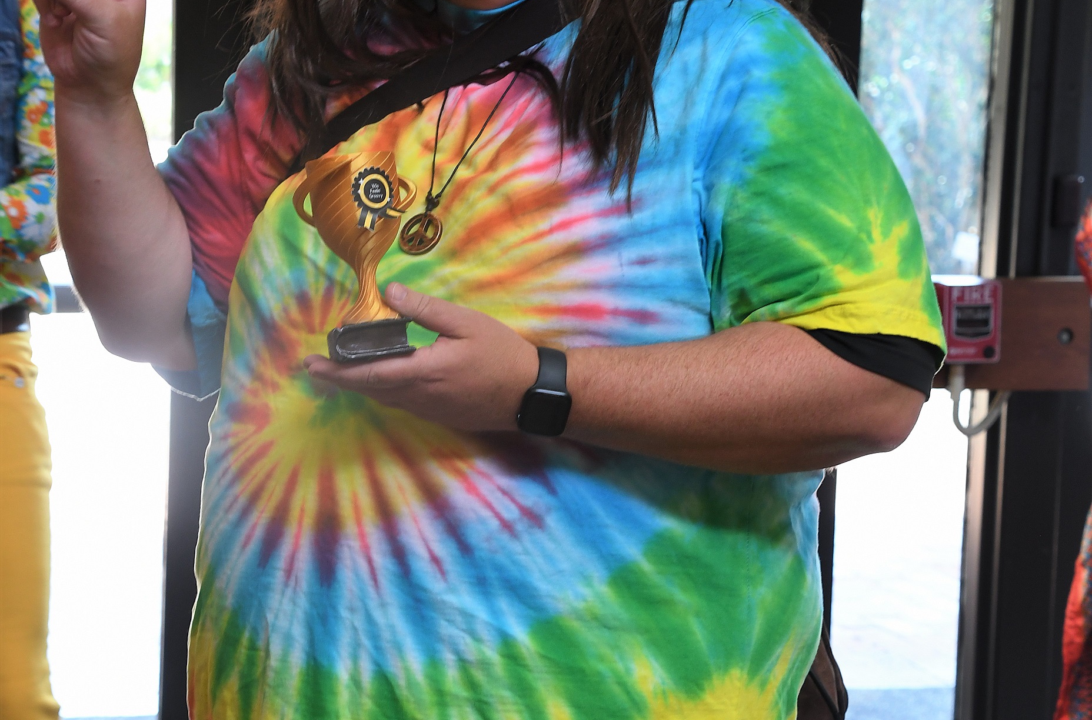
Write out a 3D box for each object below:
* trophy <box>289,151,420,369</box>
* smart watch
[{"bbox_3d":[-0.150,-0.085,2.740,0.102,0.162,0.072,-10,6,-19],"label":"trophy"},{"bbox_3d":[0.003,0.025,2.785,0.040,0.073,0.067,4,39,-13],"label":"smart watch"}]

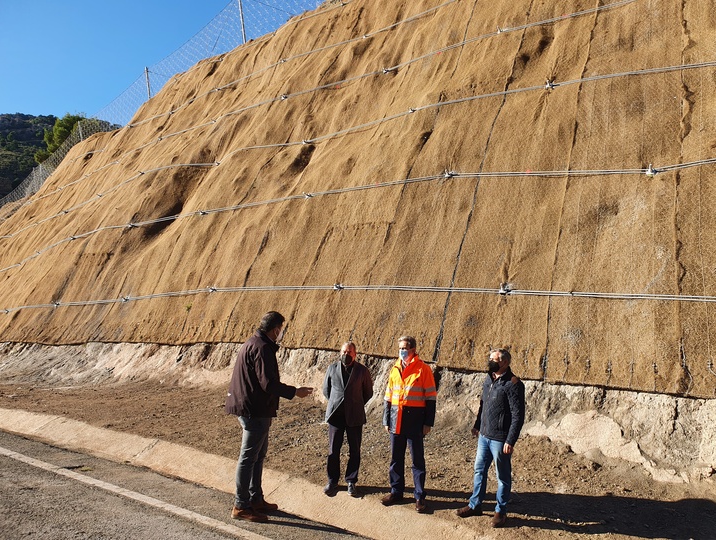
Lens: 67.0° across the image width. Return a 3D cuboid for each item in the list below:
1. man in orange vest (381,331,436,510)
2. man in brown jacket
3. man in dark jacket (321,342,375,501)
[{"bbox_3d":[0.526,1.585,5.685,0.560,1.770,0.400,-3,-7,28],"label":"man in orange vest"},{"bbox_3d":[-0.800,1.273,4.834,0.700,1.800,0.540,2,-7,-20],"label":"man in brown jacket"},{"bbox_3d":[-0.109,1.686,6.228,0.560,1.710,0.370,-1,-6,11],"label":"man in dark jacket"}]

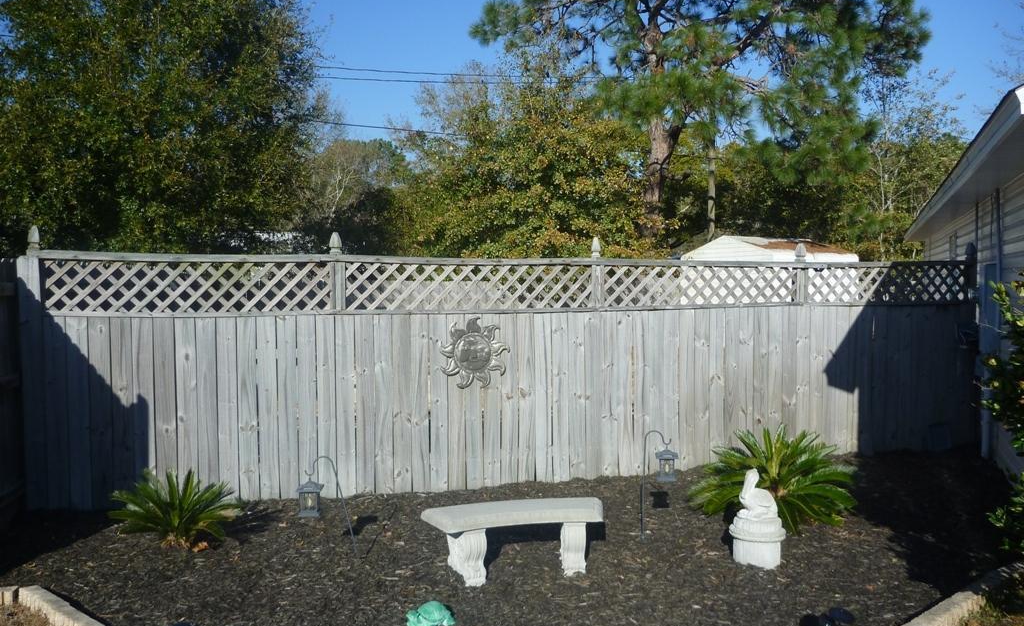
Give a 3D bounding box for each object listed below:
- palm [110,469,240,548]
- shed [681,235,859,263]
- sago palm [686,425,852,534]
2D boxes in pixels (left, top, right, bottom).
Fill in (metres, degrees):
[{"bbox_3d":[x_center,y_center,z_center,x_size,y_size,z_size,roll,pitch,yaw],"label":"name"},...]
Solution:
[{"bbox_3d":[-2.150,1.210,5.250,0.810,0.480,0.790,-1,3,-11],"label":"palm"},{"bbox_3d":[4.700,-0.185,15.200,2.450,2.360,2.350,-2,3,-35],"label":"shed"},{"bbox_3d":[1.850,1.130,5.880,1.200,0.650,1.150,-1,3,-11],"label":"sago palm"}]

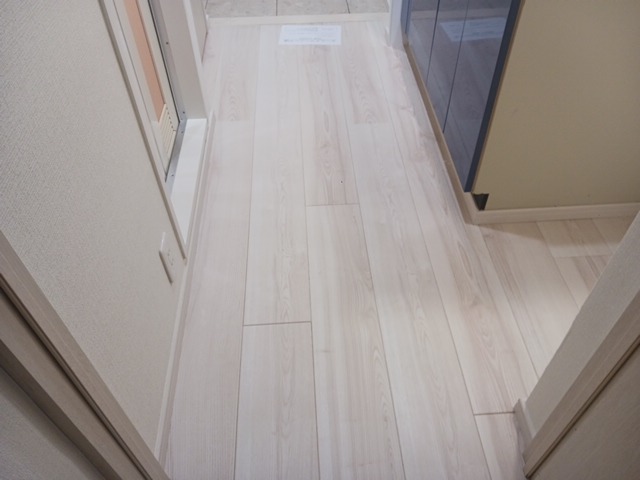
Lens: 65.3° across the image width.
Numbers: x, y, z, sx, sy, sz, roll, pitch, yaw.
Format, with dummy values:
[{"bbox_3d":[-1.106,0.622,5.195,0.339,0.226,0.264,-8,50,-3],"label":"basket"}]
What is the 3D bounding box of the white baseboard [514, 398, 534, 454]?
[{"bbox_3d":[0.443,0.397,1.073,0.012,0.050,0.097,-3,46,-2],"label":"white baseboard"}]

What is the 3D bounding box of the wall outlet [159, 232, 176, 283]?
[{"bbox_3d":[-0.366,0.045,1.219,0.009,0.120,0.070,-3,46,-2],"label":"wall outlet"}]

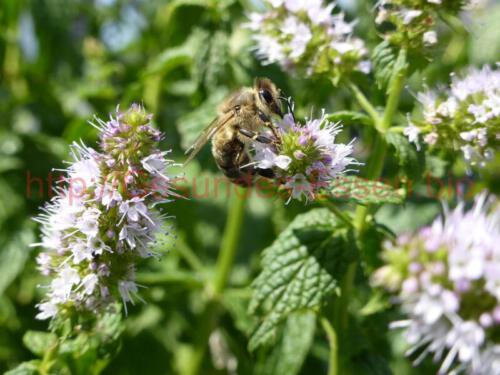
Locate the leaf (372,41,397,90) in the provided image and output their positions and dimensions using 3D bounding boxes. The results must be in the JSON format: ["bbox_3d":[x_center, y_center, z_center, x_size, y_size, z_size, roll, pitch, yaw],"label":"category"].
[{"bbox_3d":[0.019,-0.017,0.125,0.003,0.007,0.003,8,6,14],"label":"leaf"}]

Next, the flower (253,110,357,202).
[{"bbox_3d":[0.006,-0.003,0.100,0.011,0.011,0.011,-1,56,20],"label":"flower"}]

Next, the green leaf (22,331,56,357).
[{"bbox_3d":[-0.029,0.021,0.121,0.004,0.003,0.002,-6,15,-1],"label":"green leaf"}]

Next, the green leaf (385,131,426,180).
[{"bbox_3d":[0.019,-0.004,0.108,0.004,0.007,0.003,-31,-7,-29],"label":"green leaf"}]

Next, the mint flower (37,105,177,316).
[{"bbox_3d":[-0.016,0.003,0.100,0.015,0.025,0.015,14,9,0],"label":"mint flower"}]

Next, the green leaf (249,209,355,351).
[{"bbox_3d":[0.007,0.013,0.120,0.012,0.021,0.007,31,-16,3],"label":"green leaf"}]

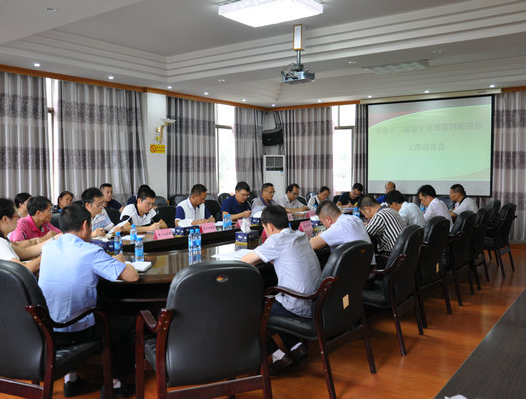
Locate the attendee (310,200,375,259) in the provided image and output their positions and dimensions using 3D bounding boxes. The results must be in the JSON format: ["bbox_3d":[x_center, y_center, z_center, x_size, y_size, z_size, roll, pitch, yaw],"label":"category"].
[{"bbox_3d":[0.825,0.614,4.730,0.850,1.210,0.580,2,4,36],"label":"attendee"}]

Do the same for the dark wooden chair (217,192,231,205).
[{"bbox_3d":[-0.566,0.379,10.356,0.620,1.000,0.600,3,4,37],"label":"dark wooden chair"}]

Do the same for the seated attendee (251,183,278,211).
[{"bbox_3d":[0.074,0.360,9.088,0.800,1.280,0.530,3,5,40],"label":"seated attendee"}]

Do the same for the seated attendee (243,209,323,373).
[{"bbox_3d":[0.146,0.674,3.996,0.790,1.280,0.530,2,4,35],"label":"seated attendee"}]

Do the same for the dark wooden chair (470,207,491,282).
[{"bbox_3d":[2.633,0.598,6.880,0.660,1.040,0.630,2,4,35],"label":"dark wooden chair"}]

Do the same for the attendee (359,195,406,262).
[{"bbox_3d":[1.244,0.564,5.634,0.780,1.170,0.550,3,4,37],"label":"attendee"}]

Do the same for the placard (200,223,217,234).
[{"bbox_3d":[-0.684,0.358,6.408,0.090,0.105,0.240,2,4,35],"label":"placard"}]

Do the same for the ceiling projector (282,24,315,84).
[{"bbox_3d":[0.443,-1.753,6.264,0.330,0.700,0.290,2,4,35],"label":"ceiling projector"}]

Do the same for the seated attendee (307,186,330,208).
[{"bbox_3d":[1.224,0.325,10.173,0.520,1.210,0.800,-3,4,-35],"label":"seated attendee"}]

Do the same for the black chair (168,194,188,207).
[{"bbox_3d":[-1.391,0.448,9.726,0.660,1.010,0.640,2,4,36],"label":"black chair"}]

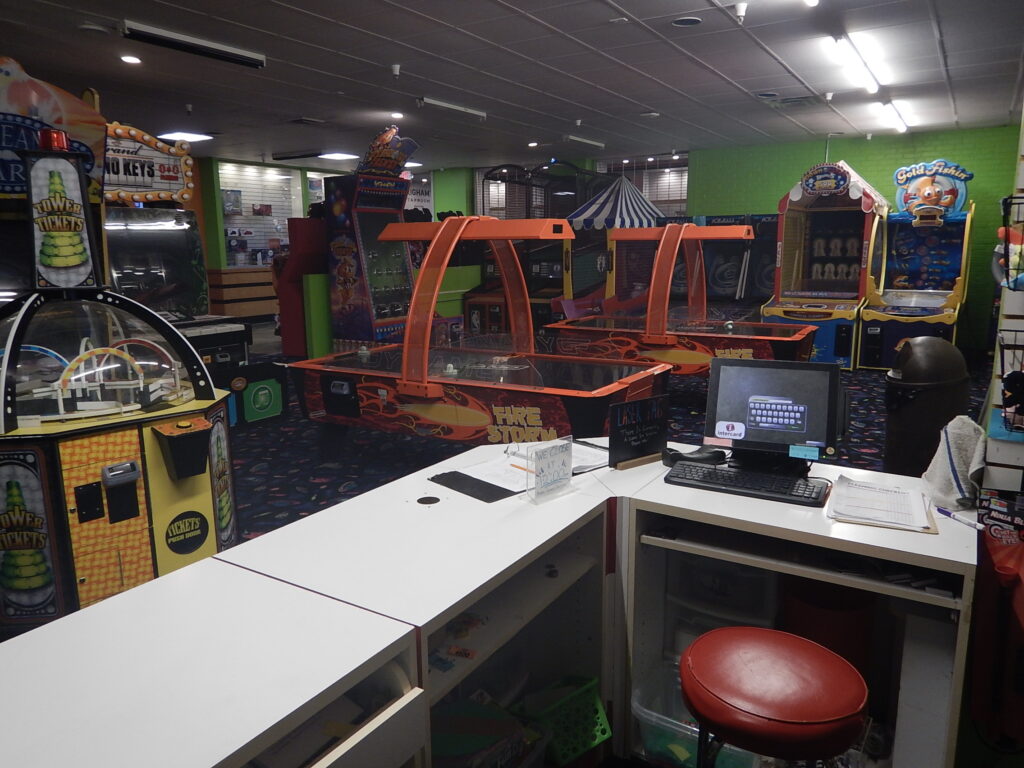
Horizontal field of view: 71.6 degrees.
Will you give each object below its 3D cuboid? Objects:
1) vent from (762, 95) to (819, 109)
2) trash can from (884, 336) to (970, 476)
[{"bbox_3d":[3.292,-3.276,8.291,0.600,0.060,0.550,6,13,32],"label":"vent"},{"bbox_3d":[2.766,0.172,4.752,0.490,0.970,0.490,3,12,17],"label":"trash can"}]

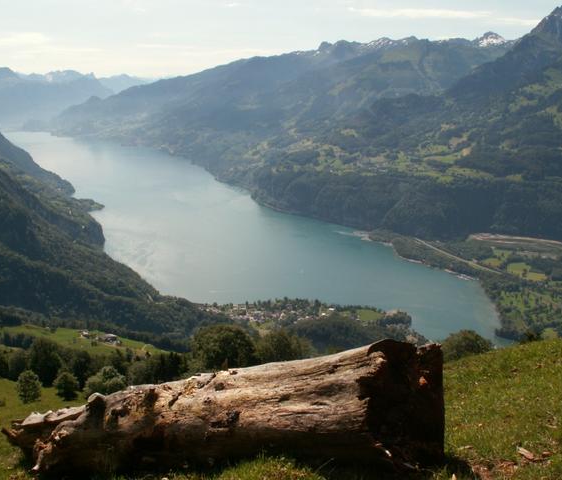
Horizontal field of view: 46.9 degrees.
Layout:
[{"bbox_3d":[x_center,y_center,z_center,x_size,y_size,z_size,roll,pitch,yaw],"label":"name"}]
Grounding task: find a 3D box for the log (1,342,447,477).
[{"bbox_3d":[-0.423,1.015,3.588,2.432,0.570,0.580,-10,9,20],"label":"log"}]

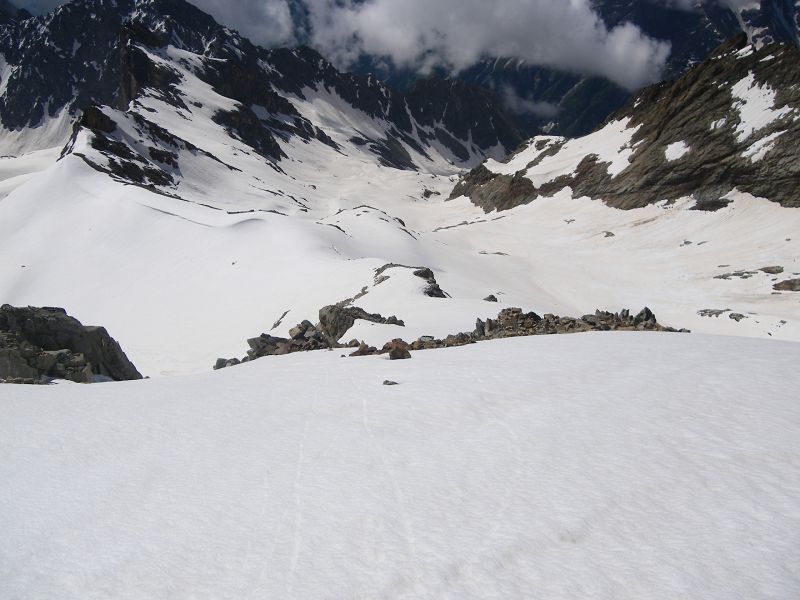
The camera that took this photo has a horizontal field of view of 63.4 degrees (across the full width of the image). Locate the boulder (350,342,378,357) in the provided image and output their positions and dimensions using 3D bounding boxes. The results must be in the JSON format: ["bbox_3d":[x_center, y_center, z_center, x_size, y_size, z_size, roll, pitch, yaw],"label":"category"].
[{"bbox_3d":[-1.190,1.660,21.700,0.920,0.340,0.550,0,20,0],"label":"boulder"}]

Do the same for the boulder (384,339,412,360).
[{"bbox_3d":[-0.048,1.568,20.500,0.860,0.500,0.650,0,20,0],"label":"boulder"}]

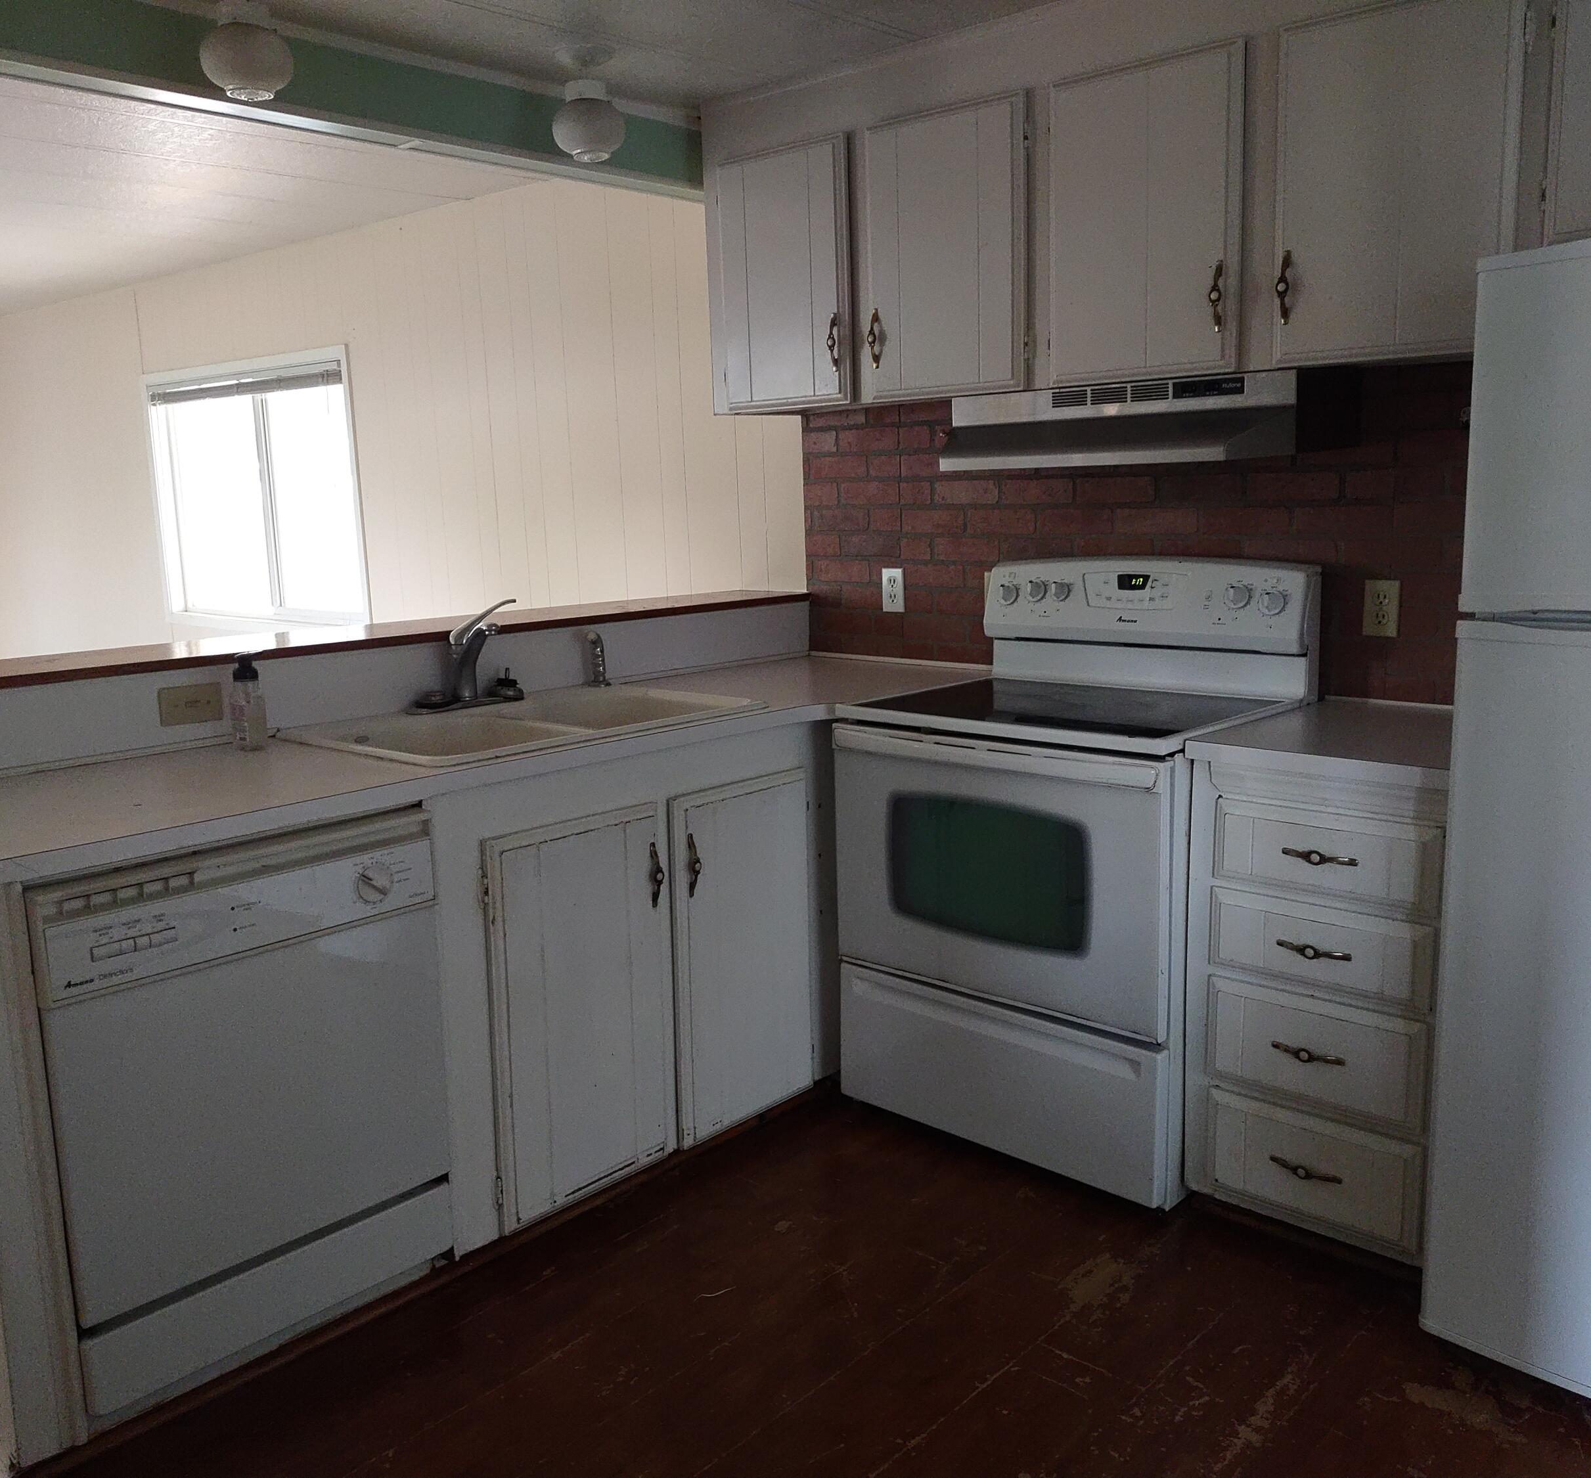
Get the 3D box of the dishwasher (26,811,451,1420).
[{"bbox_3d":[-1.008,0.521,2.364,0.575,0.820,0.610,8,14,42],"label":"dishwasher"}]

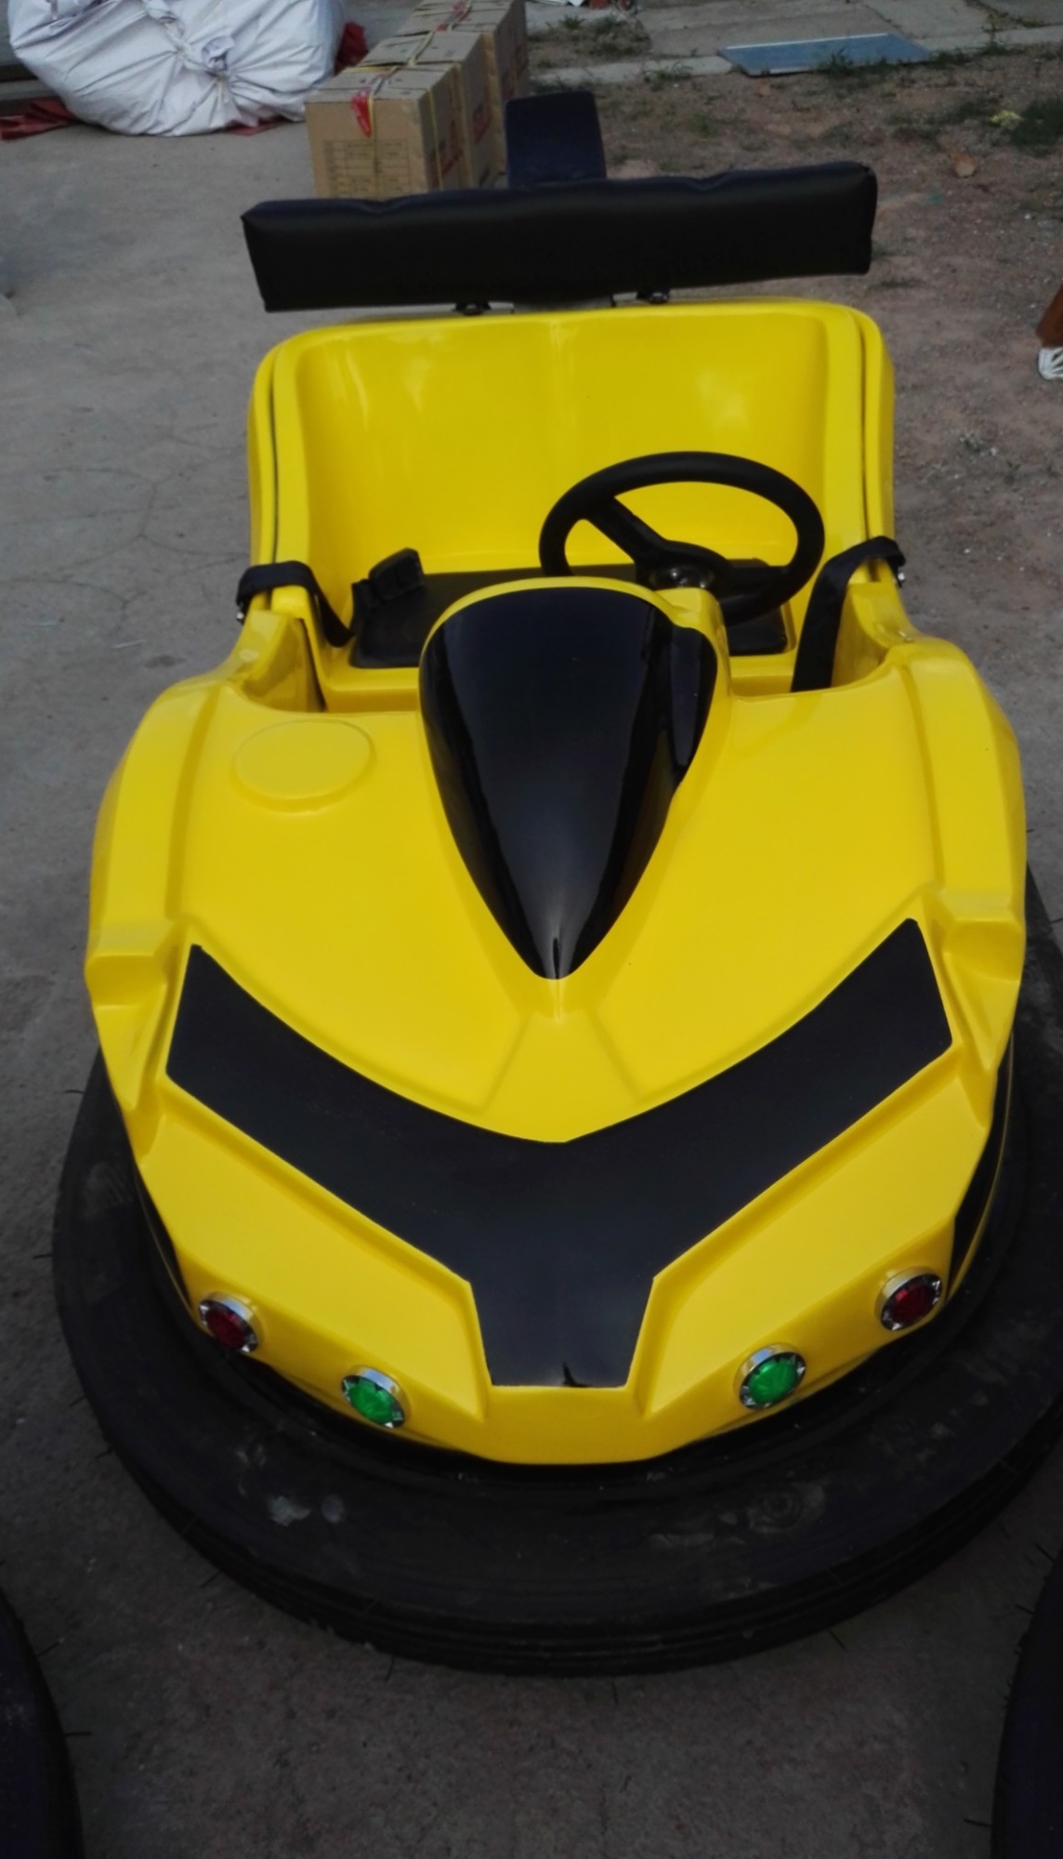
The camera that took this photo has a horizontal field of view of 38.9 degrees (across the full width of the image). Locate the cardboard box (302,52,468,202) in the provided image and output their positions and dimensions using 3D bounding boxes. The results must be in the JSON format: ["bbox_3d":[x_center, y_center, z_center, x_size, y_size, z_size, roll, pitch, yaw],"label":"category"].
[{"bbox_3d":[-0.436,-2.371,4.678,0.345,0.463,0.448,5,41,10],"label":"cardboard box"}]

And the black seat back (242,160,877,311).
[{"bbox_3d":[0.045,-1.022,2.236,0.921,0.152,0.095,-2,40,2],"label":"black seat back"}]

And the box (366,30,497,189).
[{"bbox_3d":[-0.339,-2.676,5.024,0.339,0.468,0.446,1,41,7],"label":"box"}]

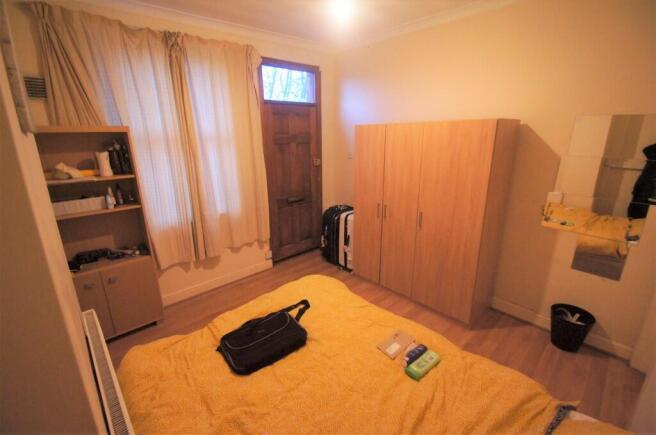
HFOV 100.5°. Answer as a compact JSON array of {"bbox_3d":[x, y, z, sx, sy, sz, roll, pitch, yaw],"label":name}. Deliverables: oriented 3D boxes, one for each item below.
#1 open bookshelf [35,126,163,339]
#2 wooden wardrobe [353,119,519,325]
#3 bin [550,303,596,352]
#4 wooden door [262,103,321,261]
[{"bbox_3d":[-1.935,0.186,2.229,0.741,1.758,0.277,-14,20,-40],"label":"open bookshelf"},{"bbox_3d":[0.969,-0.041,2.894,0.494,1.778,1.437,-13,19,-39],"label":"wooden wardrobe"},{"bbox_3d":[1.929,0.900,2.186,0.267,0.301,0.267,-14,20,-40],"label":"bin"},{"bbox_3d":[-0.460,-0.469,3.910,0.877,2.117,0.050,-14,20,-40],"label":"wooden door"}]

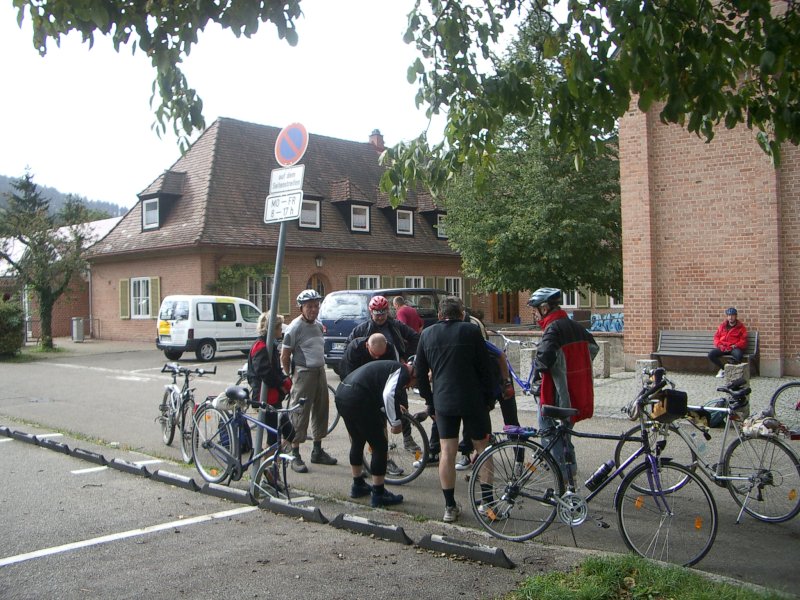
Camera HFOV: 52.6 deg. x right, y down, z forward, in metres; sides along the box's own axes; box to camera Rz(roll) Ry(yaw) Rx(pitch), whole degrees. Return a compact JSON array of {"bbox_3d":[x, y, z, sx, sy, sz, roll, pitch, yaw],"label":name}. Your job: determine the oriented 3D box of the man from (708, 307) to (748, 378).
[{"bbox_3d":[6.426,0.840,15.800,0.680,1.340,0.780,-1,0,30],"label":"man"}]

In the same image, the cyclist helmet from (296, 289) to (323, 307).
[{"bbox_3d":[-0.900,-0.022,8.100,0.280,0.170,0.210,-1,0,44],"label":"cyclist helmet"}]

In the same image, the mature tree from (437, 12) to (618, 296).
[{"bbox_3d":[4.454,-4.130,26.023,6.400,10.220,6.400,-1,0,42],"label":"mature tree"}]

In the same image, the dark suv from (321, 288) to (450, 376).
[{"bbox_3d":[0.030,0.695,19.300,1.840,1.920,4.700,-1,0,26],"label":"dark suv"}]

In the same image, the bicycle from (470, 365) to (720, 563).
[{"bbox_3d":[1.250,1.074,5.380,1.750,1.200,0.600,-1,0,27],"label":"bicycle"}]

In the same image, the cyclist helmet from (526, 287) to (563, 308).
[{"bbox_3d":[1.180,-0.020,6.580,0.280,0.170,0.210,-11,-3,16],"label":"cyclist helmet"}]

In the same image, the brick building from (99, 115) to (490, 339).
[{"bbox_3d":[-3.328,-3.290,38.170,8.300,9.400,20.000,-1,0,43],"label":"brick building"}]

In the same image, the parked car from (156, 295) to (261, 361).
[{"bbox_3d":[-5.250,0.820,24.450,1.720,1.820,4.100,-1,0,35],"label":"parked car"}]

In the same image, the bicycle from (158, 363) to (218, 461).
[{"bbox_3d":[-2.428,1.186,8.827,0.600,1.000,1.720,-1,0,-27],"label":"bicycle"}]

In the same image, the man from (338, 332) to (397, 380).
[{"bbox_3d":[-0.267,0.948,7.647,0.620,1.300,0.850,-1,0,-7],"label":"man"}]

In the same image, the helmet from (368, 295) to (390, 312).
[{"bbox_3d":[-0.215,0.040,8.400,0.210,0.170,0.280,-1,14,-1],"label":"helmet"}]

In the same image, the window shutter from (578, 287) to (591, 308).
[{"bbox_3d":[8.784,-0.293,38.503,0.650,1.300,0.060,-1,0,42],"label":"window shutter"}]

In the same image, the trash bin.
[{"bbox_3d":[-12.211,1.117,30.702,0.450,0.970,0.450,-1,0,-17],"label":"trash bin"}]

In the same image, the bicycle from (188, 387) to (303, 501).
[{"bbox_3d":[-1.390,1.170,7.000,1.570,0.960,0.580,9,6,39],"label":"bicycle"}]

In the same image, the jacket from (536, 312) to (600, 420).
[{"bbox_3d":[1.350,0.530,6.550,0.400,0.900,0.580,-1,0,30],"label":"jacket"}]

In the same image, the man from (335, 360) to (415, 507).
[{"bbox_3d":[-0.190,1.092,6.820,0.780,1.180,0.540,-1,0,-28],"label":"man"}]

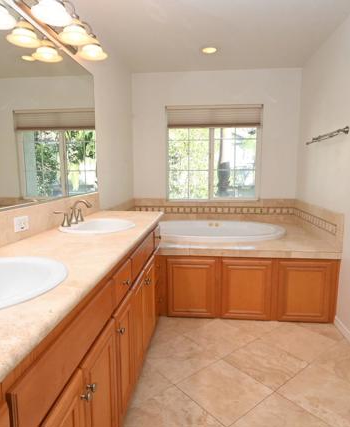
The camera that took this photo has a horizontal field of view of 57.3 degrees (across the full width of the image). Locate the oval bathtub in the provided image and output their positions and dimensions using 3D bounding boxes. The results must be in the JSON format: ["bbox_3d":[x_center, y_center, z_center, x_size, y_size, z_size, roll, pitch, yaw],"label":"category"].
[{"bbox_3d":[0.367,0.413,3.303,1.480,0.500,0.920,1,8,6],"label":"oval bathtub"}]

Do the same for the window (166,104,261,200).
[{"bbox_3d":[0.450,-0.708,3.822,1.120,1.110,0.100,1,8,6],"label":"window"}]

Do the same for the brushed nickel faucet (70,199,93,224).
[{"bbox_3d":[-0.576,-0.013,1.957,0.150,0.143,0.056,1,8,6],"label":"brushed nickel faucet"}]

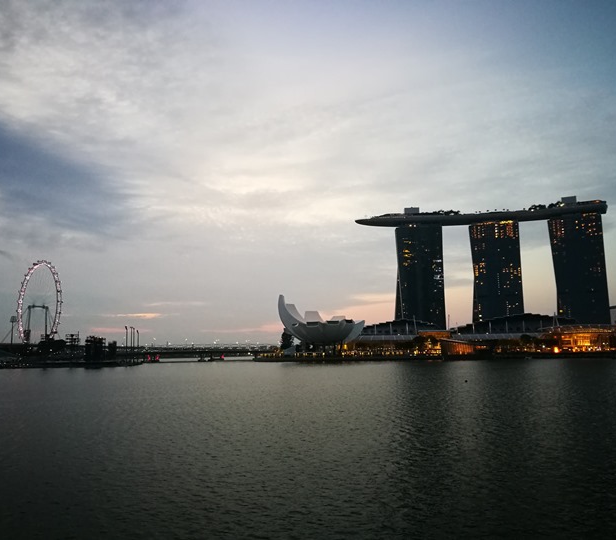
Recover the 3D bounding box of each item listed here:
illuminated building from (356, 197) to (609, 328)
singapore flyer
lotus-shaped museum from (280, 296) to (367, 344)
[{"bbox_3d":[235.100,13.000,776.330,338.000,206.000,68.000,-3,-9,14],"label":"illuminated building"},{"bbox_3d":[-440.570,62.590,921.300,150.000,163.000,30.000,-7,-11,38],"label":"singapore flyer"},{"bbox_3d":[13.380,54.200,554.050,84.000,57.000,78.000,-1,-8,2],"label":"lotus-shaped museum"}]

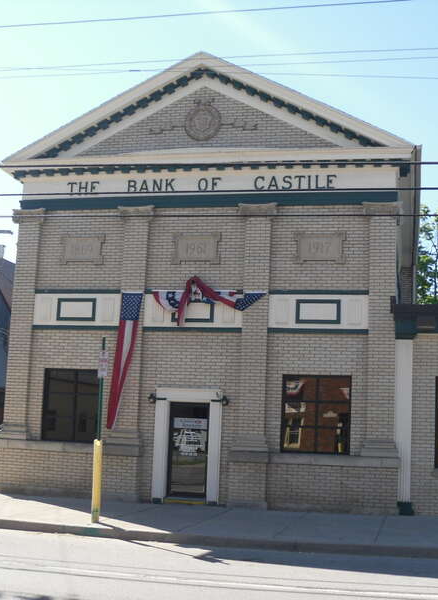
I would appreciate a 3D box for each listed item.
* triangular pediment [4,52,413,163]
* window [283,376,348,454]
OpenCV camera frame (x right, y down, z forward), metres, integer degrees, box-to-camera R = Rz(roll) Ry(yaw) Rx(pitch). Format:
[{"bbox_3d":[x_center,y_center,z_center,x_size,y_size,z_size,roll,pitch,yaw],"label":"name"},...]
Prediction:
[{"bbox_3d":[-0.388,-4.164,17.298,9.066,2.422,0.600,0,-7,13],"label":"triangular pediment"},{"bbox_3d":[2.038,2.417,16.571,1.465,1.670,0.080,0,-7,11],"label":"window"}]

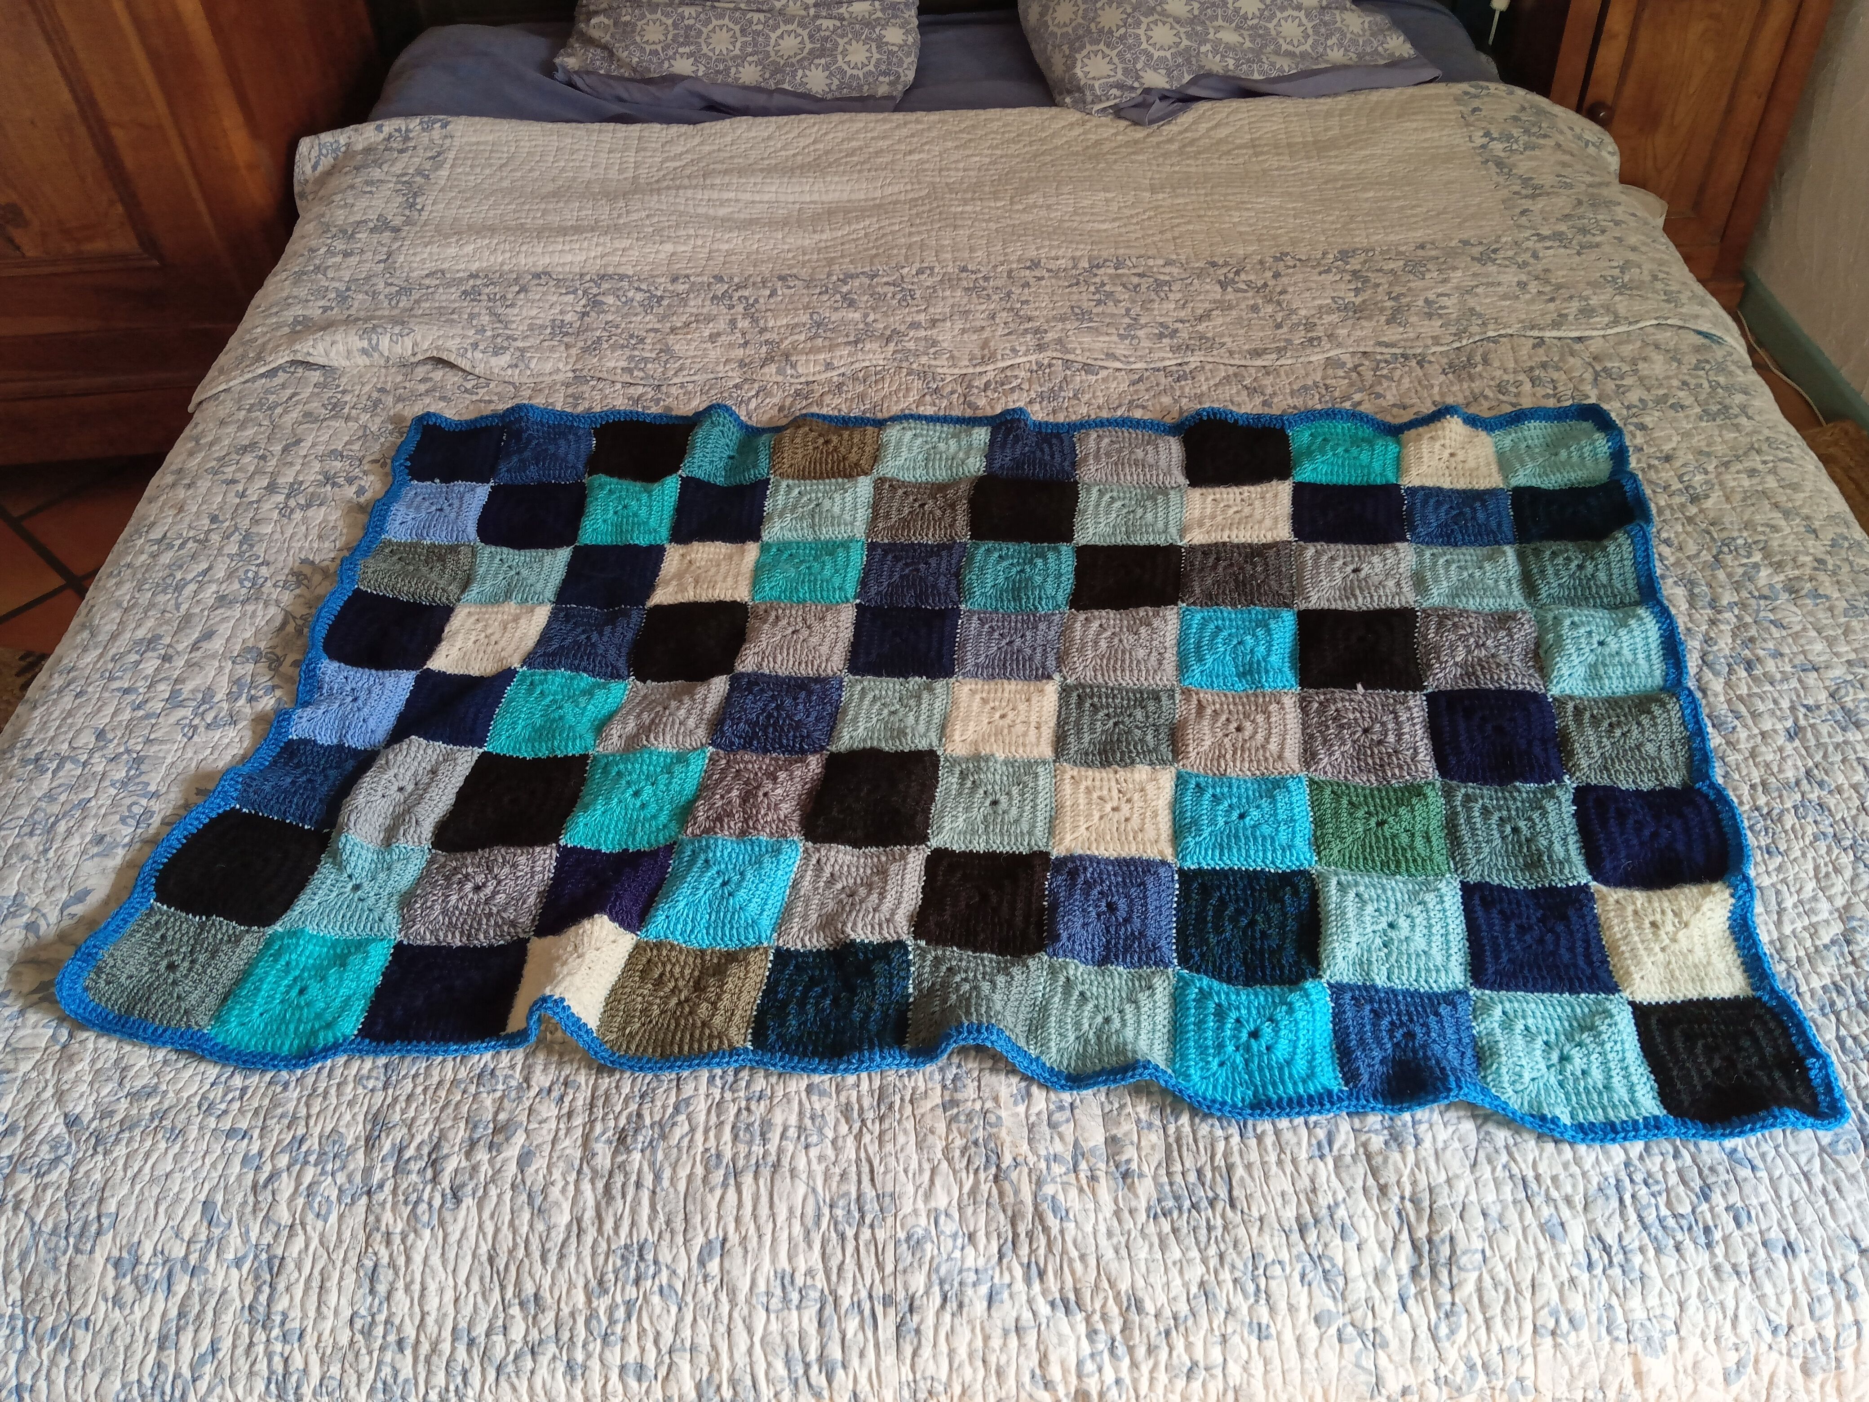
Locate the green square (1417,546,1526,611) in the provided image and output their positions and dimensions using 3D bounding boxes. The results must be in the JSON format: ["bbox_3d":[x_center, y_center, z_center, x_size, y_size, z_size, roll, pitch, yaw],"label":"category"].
[{"bbox_3d":[0.483,-0.113,1.371,0.098,0.014,0.097,1,44,7],"label":"green square"}]

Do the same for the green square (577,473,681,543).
[{"bbox_3d":[-0.315,-0.198,1.556,0.099,0.014,0.111,-2,43,3],"label":"green square"}]

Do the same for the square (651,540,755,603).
[{"bbox_3d":[-0.222,-0.124,1.466,0.098,0.014,0.098,-1,43,5],"label":"square"}]

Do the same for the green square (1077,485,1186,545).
[{"bbox_3d":[0.184,-0.176,1.423,0.100,0.012,0.093,1,45,7],"label":"green square"}]

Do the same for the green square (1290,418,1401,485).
[{"bbox_3d":[0.414,-0.247,1.522,0.103,0.014,0.098,2,44,8],"label":"green square"}]

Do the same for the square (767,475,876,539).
[{"bbox_3d":[-0.112,-0.185,1.465,0.101,0.012,0.098,0,45,6],"label":"square"}]

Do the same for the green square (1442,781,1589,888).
[{"bbox_3d":[0.431,0.095,1.127,0.098,0.012,0.097,1,45,7],"label":"green square"}]

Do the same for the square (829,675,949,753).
[{"bbox_3d":[-0.036,0.012,1.301,0.099,0.014,0.097,2,44,7],"label":"square"}]

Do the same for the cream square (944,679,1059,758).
[{"bbox_3d":[0.056,0.015,1.246,0.096,0.012,0.095,2,45,8],"label":"cream square"}]

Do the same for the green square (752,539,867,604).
[{"bbox_3d":[-0.116,-0.119,1.398,0.099,0.012,0.093,0,45,6],"label":"green square"}]

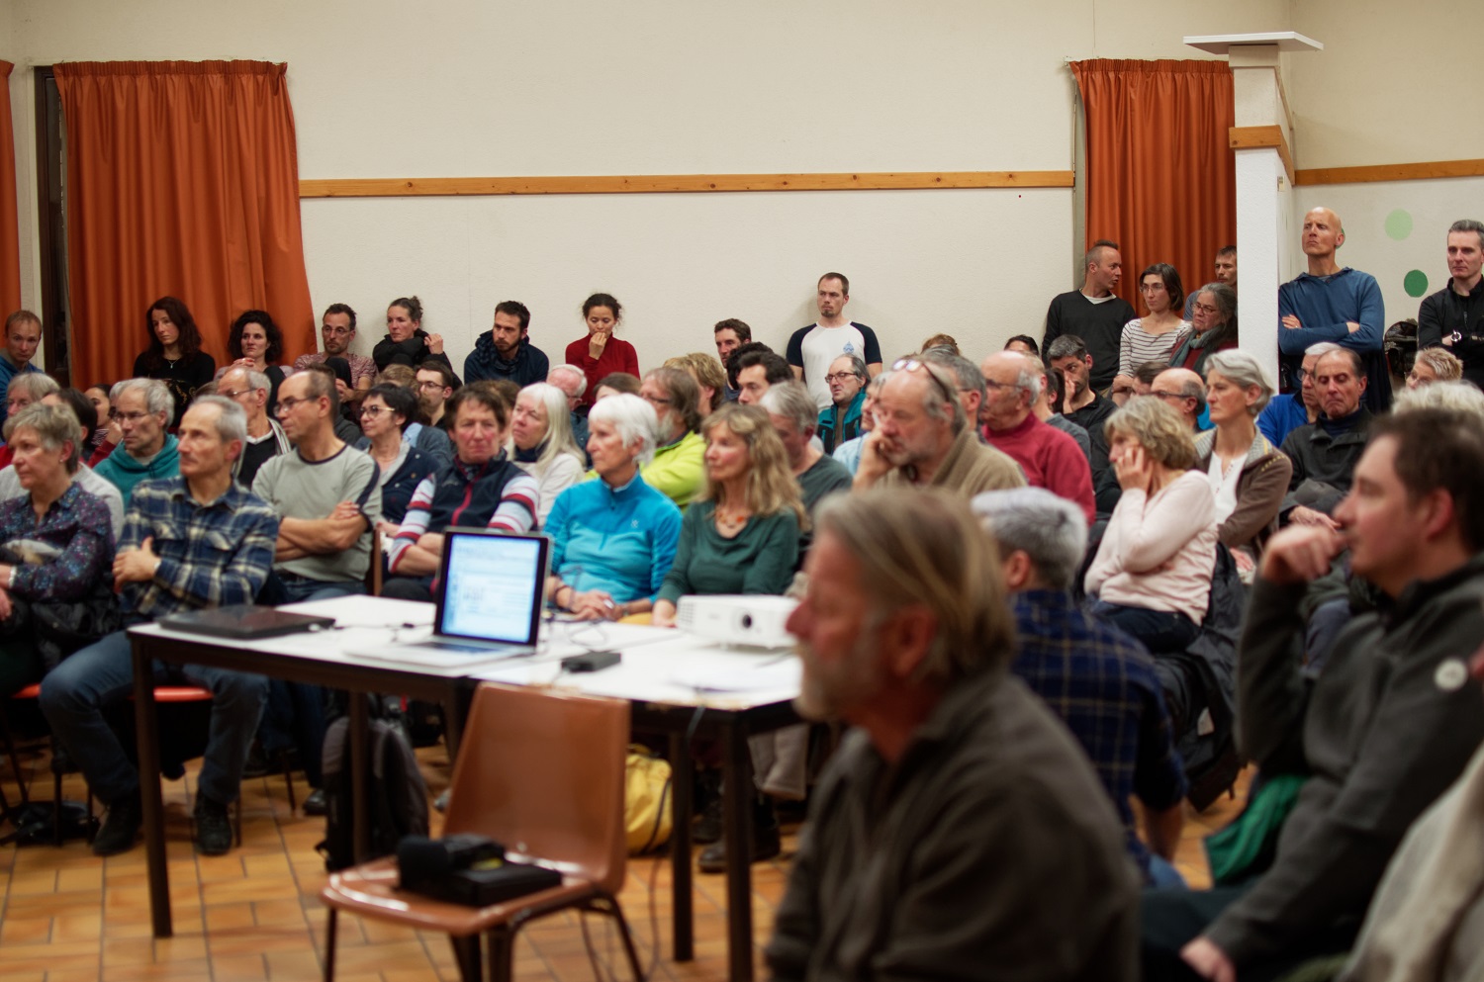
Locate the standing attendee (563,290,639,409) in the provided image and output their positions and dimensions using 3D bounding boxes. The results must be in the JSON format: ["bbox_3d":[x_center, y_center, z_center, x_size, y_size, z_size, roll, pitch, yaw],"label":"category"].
[{"bbox_3d":[-0.664,-0.167,10.469,0.430,1.600,0.340,-1,5,0],"label":"standing attendee"}]

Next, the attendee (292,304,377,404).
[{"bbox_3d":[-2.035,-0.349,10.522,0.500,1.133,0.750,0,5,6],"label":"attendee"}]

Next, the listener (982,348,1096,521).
[{"bbox_3d":[0.822,0.238,6.959,0.800,1.372,0.520,-4,6,-37],"label":"listener"}]

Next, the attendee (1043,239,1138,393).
[{"bbox_3d":[1.792,-0.345,10.710,0.500,1.800,0.330,-2,5,-3],"label":"attendee"}]

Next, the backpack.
[{"bbox_3d":[-1.012,0.789,5.881,0.280,0.450,0.220,2,6,35],"label":"backpack"}]

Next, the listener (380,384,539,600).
[{"bbox_3d":[-0.903,0.310,6.745,0.520,1.260,0.780,-1,5,5],"label":"listener"}]

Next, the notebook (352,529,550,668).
[{"bbox_3d":[-0.646,0.232,4.680,0.356,0.255,0.295,3,7,43],"label":"notebook"}]

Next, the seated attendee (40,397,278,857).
[{"bbox_3d":[-1.612,0.359,6.286,0.620,1.270,0.780,-1,5,7],"label":"seated attendee"}]

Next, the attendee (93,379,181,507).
[{"bbox_3d":[-2.094,0.278,7.239,0.500,1.304,0.800,1,5,20],"label":"attendee"}]

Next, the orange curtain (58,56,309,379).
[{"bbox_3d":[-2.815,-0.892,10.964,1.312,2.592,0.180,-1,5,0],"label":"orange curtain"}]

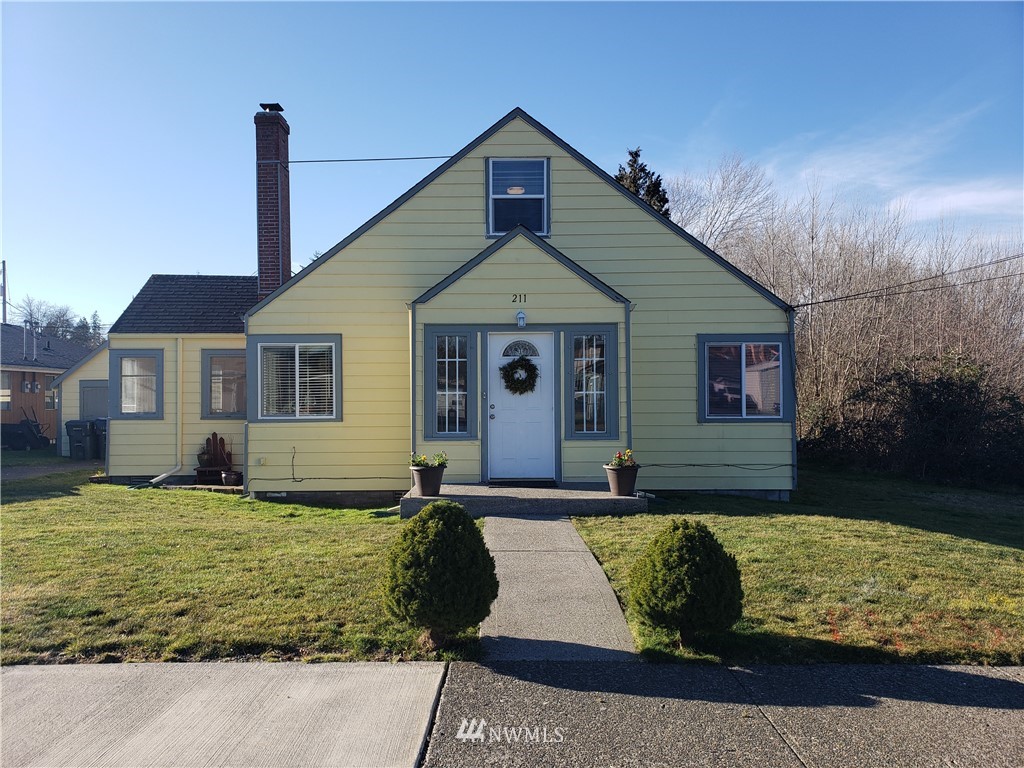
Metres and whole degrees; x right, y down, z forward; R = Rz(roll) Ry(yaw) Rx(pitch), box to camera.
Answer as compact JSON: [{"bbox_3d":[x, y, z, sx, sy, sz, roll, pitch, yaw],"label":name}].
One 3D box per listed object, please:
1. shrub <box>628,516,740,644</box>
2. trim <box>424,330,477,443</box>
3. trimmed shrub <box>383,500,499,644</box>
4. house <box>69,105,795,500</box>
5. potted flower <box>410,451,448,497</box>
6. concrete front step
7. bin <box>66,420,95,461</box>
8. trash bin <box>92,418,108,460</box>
[{"bbox_3d":[1.143,1.307,5.056,0.732,0.832,0.750,0,-1,1],"label":"shrub"},{"bbox_3d":[-0.846,-0.009,10.735,0.749,1.597,0.110,0,-1,1],"label":"trim"},{"bbox_3d":[-0.474,1.256,5.088,0.765,0.956,0.760,0,-1,1],"label":"trimmed shrub"},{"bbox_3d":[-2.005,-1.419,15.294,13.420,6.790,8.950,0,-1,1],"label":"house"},{"bbox_3d":[-1.047,1.114,9.709,0.491,0.560,0.470,0,-1,1],"label":"potted flower"},{"bbox_3d":[0.160,1.500,9.969,2.960,0.218,1.510,0,-1,1],"label":"concrete front step"},{"bbox_3d":[-11.966,1.565,21.600,0.660,1.100,0.780,0,-1,-7],"label":"bin"},{"bbox_3d":[-11.158,1.560,21.585,0.660,1.100,0.780,0,-1,-7],"label":"trash bin"}]

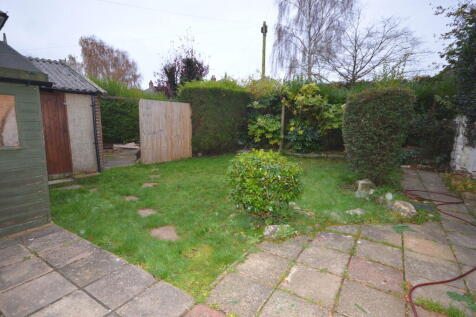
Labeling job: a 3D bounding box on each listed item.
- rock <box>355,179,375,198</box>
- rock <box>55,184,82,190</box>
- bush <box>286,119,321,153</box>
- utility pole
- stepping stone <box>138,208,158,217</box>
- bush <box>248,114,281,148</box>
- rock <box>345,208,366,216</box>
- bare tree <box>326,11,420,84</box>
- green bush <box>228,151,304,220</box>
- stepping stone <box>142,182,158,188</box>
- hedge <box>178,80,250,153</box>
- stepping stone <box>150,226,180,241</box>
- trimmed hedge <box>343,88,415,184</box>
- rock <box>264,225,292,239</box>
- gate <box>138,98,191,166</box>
[{"bbox_3d":[2.219,0.502,4.131,0.340,0.280,0.280,5,9,29],"label":"rock"},{"bbox_3d":[-3.244,0.548,4.577,0.480,0.060,0.330,-4,9,-30],"label":"rock"},{"bbox_3d":[2.610,-0.856,9.570,1.350,1.350,1.100,2,8,10],"label":"bush"},{"bbox_3d":[1.663,-4.812,15.282,0.280,7.800,0.280,0,8,0],"label":"utility pole"},{"bbox_3d":[-1.267,0.759,3.330,0.280,0.040,0.260,-3,9,-22],"label":"stepping stone"},{"bbox_3d":[1.259,-1.171,11.157,1.400,1.550,1.200,1,8,6],"label":"bush"},{"bbox_3d":[1.631,0.716,3.293,0.280,0.090,0.170,4,9,27],"label":"rock"},{"bbox_3d":[8.975,-5.328,16.918,6.200,8.500,5.800,5,9,30],"label":"bare tree"},{"bbox_3d":[0.365,0.312,3.374,0.960,0.900,0.900,0,8,0],"label":"green bush"},{"bbox_3d":[-1.771,0.550,4.798,0.330,0.040,0.320,-3,9,-22],"label":"stepping stone"},{"bbox_3d":[-0.997,-1.457,9.421,0.950,2.550,3.300,7,10,42],"label":"hedge"},{"bbox_3d":[-0.773,0.844,2.679,0.340,0.050,0.340,0,8,0],"label":"stepping stone"},{"bbox_3d":[2.828,-0.375,4.689,1.180,1.880,1.050,5,9,31],"label":"trimmed hedge"},{"bbox_3d":[0.454,0.817,2.691,0.320,0.130,0.210,0,8,0],"label":"rock"},{"bbox_3d":[-2.354,-0.903,8.066,0.060,1.960,2.053,6,10,37],"label":"gate"}]

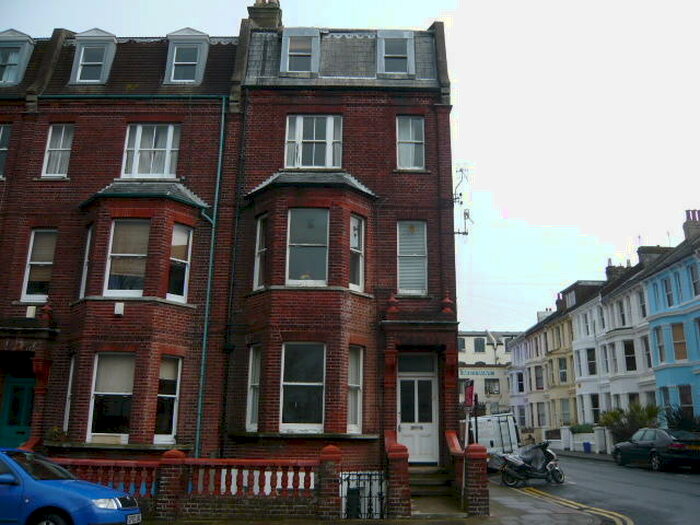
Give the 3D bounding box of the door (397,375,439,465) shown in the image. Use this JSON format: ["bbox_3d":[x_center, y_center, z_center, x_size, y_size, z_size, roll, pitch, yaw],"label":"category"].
[{"bbox_3d":[1.674,3.900,14.166,0.960,2.080,0.100,1,-15,0],"label":"door"}]

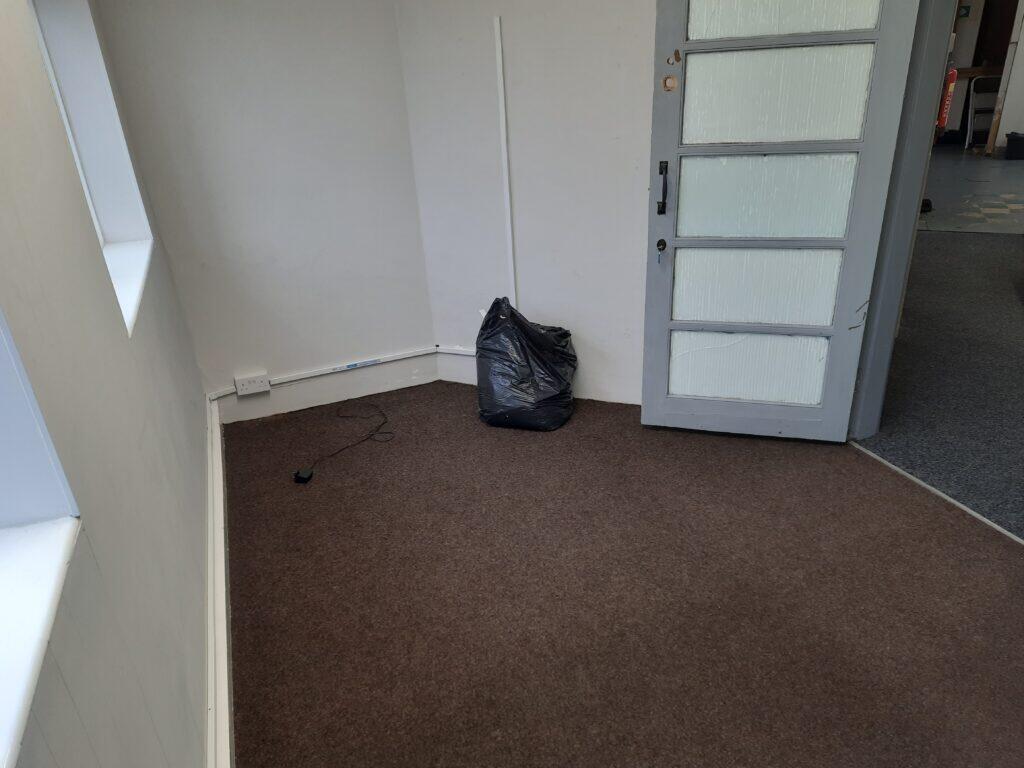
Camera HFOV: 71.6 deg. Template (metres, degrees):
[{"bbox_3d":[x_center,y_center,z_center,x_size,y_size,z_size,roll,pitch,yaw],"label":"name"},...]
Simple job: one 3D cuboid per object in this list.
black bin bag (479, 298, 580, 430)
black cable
[{"bbox_3d":[0.062,-0.119,3.230,0.440,0.540,0.325,7,28,21],"label":"black bin bag"},{"bbox_3d":[-0.702,0.234,3.166,0.350,0.044,0.700,1,26,9],"label":"black cable"}]

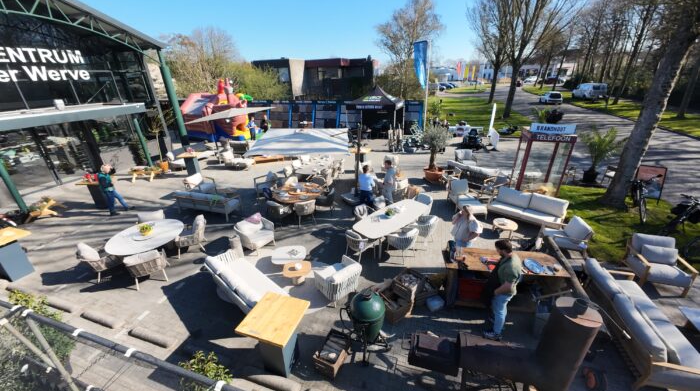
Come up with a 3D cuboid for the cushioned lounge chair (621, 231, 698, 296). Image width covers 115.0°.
[{"bbox_3d":[6.241,1.384,4.591,0.740,0.820,0.860,8,26,21],"label":"cushioned lounge chair"}]

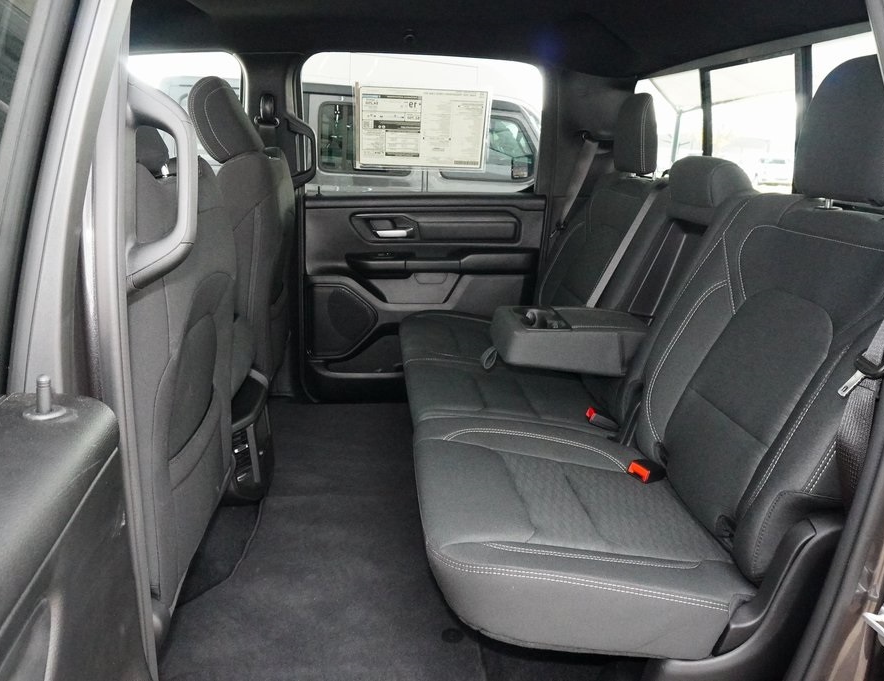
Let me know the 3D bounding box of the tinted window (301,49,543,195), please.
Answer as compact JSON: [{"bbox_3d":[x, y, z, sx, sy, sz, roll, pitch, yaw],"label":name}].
[{"bbox_3d":[-0.052,-0.714,2.293,0.820,0.470,0.040,-1,31,-4],"label":"tinted window"}]

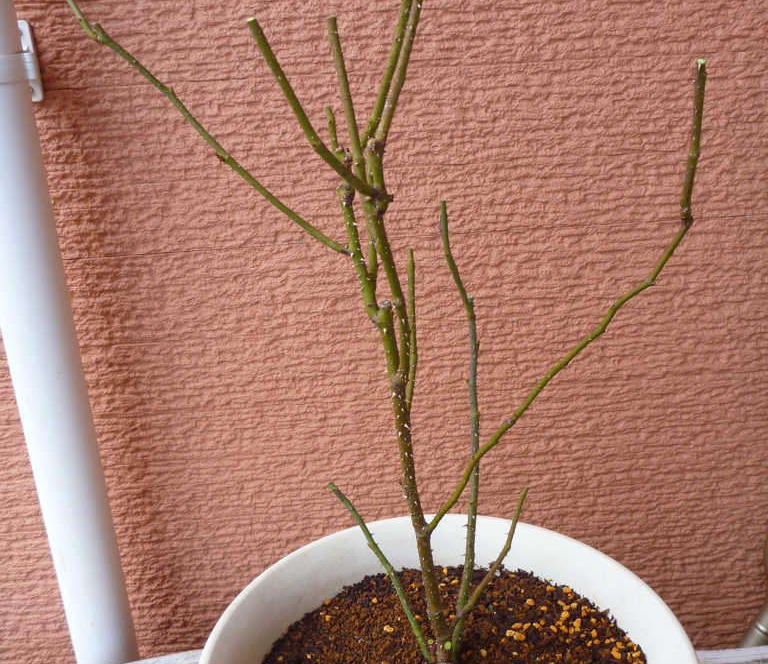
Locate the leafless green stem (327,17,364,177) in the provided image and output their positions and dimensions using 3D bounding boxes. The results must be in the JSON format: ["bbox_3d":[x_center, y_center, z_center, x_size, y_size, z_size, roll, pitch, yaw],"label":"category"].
[{"bbox_3d":[-0.018,-0.114,0.404,0.004,0.075,0.010,-9,18,2],"label":"leafless green stem"}]

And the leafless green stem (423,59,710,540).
[{"bbox_3d":[0.087,-0.004,0.434,0.136,0.256,0.050,-3,21,0],"label":"leafless green stem"}]

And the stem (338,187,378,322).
[{"bbox_3d":[-0.013,-0.040,0.428,0.007,0.071,0.012,-13,19,4],"label":"stem"}]

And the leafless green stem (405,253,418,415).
[{"bbox_3d":[0.015,0.000,0.439,0.006,0.090,0.009,0,21,-1],"label":"leafless green stem"}]

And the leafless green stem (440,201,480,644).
[{"bbox_3d":[0.045,0.064,0.469,0.019,0.278,0.030,-3,21,0],"label":"leafless green stem"}]

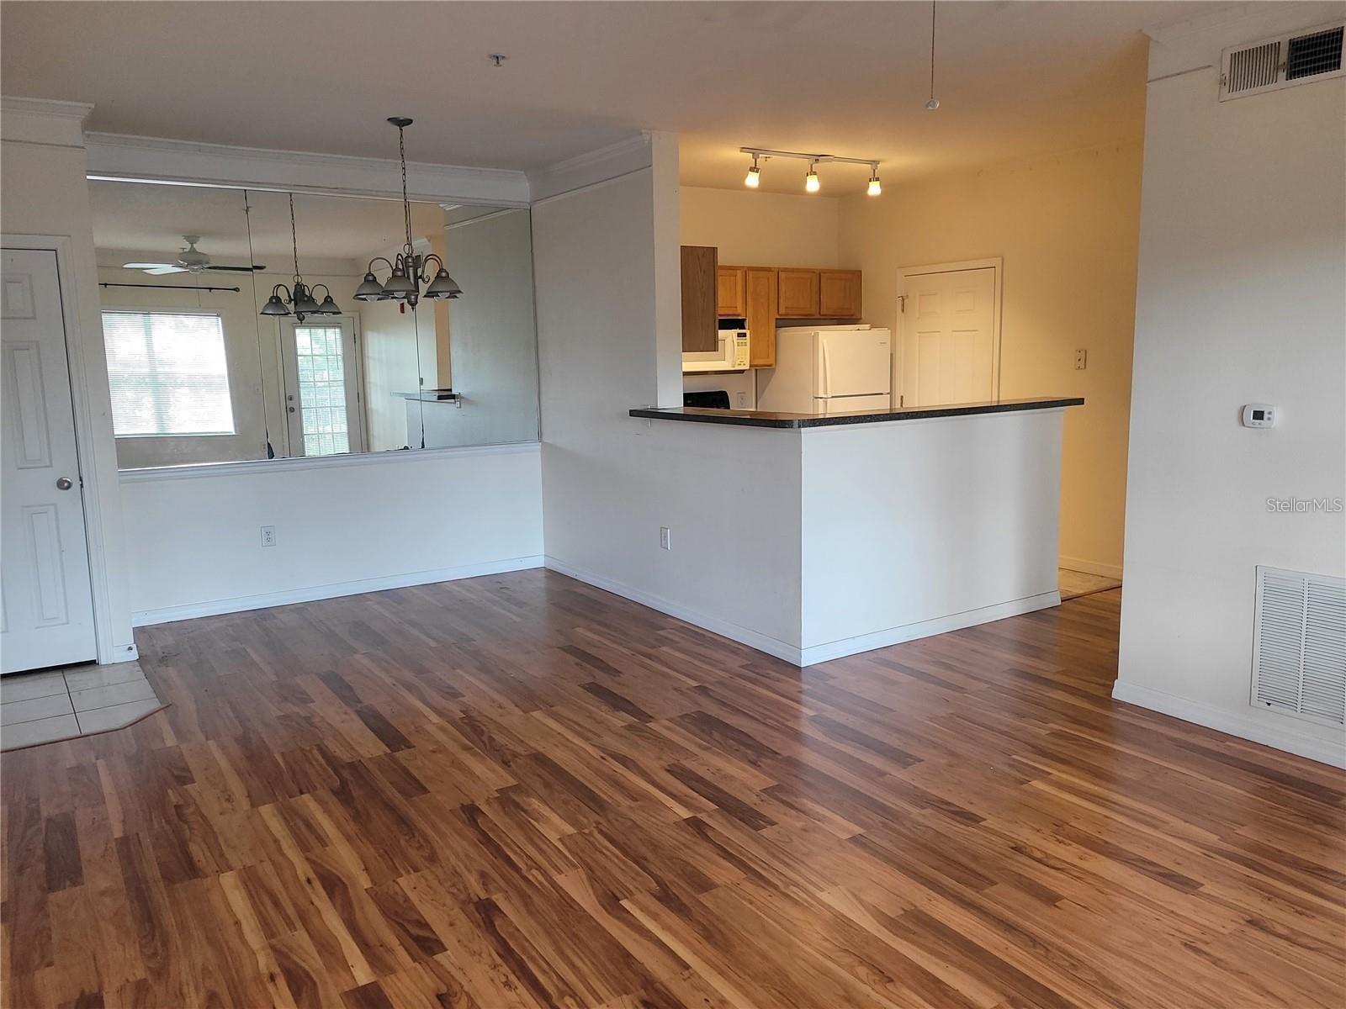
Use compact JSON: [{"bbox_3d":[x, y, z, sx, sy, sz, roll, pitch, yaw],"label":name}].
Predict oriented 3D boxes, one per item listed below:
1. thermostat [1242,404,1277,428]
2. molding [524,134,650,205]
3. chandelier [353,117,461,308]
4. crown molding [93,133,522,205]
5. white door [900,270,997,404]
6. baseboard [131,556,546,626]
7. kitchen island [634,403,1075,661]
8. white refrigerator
[{"bbox_3d":[2.158,-0.322,3.719,0.028,0.087,0.123,-7,10,-33],"label":"thermostat"},{"bbox_3d":[-0.582,-2.030,6.163,0.105,0.180,1.550,-7,10,-33],"label":"molding"},{"bbox_3d":[-1.370,-1.480,5.190,0.560,0.948,0.560,-7,10,-33],"label":"chandelier"},{"bbox_3d":[-2.043,-1.974,6.073,2.650,0.210,0.115,-7,10,-33],"label":"crown molding"},{"bbox_3d":[2.030,-0.699,7.601,0.040,2.038,0.870,-7,10,-33],"label":"white door"},{"bbox_3d":[-2.021,0.542,6.495,2.655,0.088,0.017,-7,10,-33],"label":"baseboard"},{"bbox_3d":[1.056,0.018,5.909,2.080,1.185,1.550,-7,10,-33],"label":"kitchen island"},{"bbox_3d":[1.185,-0.527,7.963,0.710,1.645,0.755,-7,10,-33],"label":"white refrigerator"}]

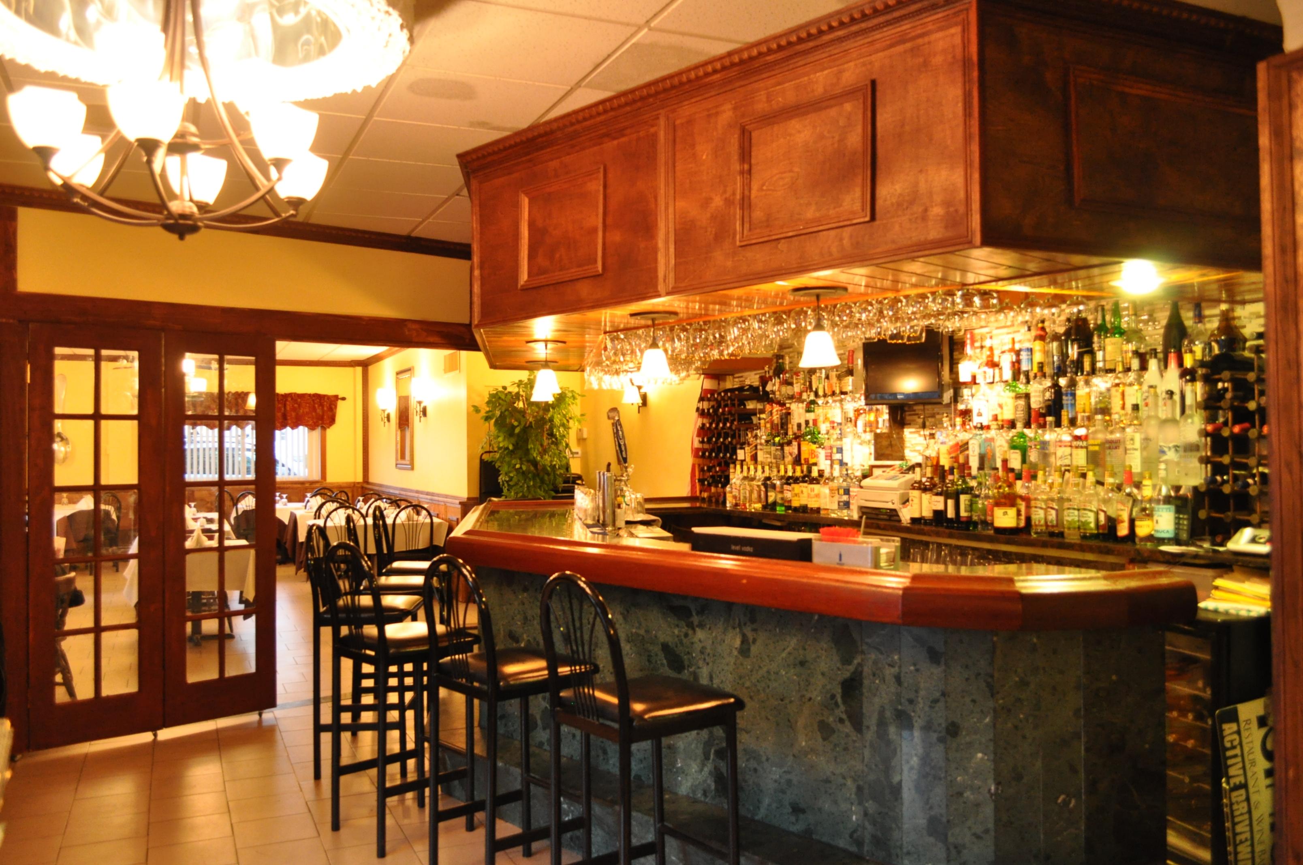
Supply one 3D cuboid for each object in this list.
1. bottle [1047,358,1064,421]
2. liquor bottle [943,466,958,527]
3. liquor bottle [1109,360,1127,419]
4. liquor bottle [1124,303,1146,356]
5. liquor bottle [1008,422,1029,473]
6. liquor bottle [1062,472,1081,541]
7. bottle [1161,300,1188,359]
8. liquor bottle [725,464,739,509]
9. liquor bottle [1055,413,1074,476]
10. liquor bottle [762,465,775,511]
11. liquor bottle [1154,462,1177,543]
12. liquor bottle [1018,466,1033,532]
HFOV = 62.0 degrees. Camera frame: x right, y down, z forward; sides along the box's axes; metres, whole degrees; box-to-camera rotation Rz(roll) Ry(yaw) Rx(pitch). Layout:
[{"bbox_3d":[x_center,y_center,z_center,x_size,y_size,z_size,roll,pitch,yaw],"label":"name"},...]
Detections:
[{"bbox_3d":[1.831,-0.171,4.917,0.083,0.300,0.083,0,-1,-45],"label":"bottle"},{"bbox_3d":[1.433,0.310,5.191,0.074,0.294,0.074,-1,-1,28],"label":"liquor bottle"},{"bbox_3d":[1.998,-0.169,4.651,0.078,0.286,0.078,0,-1,-41],"label":"liquor bottle"},{"bbox_3d":[2.127,-0.424,4.782,0.090,0.310,0.100,0,-1,-41],"label":"liquor bottle"},{"bbox_3d":[1.680,0.078,4.962,0.085,0.258,0.085,-1,-1,40],"label":"liquor bottle"},{"bbox_3d":[1.755,0.298,4.522,0.078,0.302,0.078,0,-1,-40],"label":"liquor bottle"},{"bbox_3d":[2.244,-0.445,4.652,0.107,0.345,0.107,0,-1,-41],"label":"bottle"},{"bbox_3d":[0.510,0.341,6.830,0.078,0.291,0.078,0,-1,0],"label":"liquor bottle"},{"bbox_3d":[1.889,0.048,4.950,0.082,0.302,0.082,0,-1,-38],"label":"liquor bottle"},{"bbox_3d":[0.713,0.324,6.601,0.080,0.300,0.080,-1,-1,0],"label":"liquor bottle"},{"bbox_3d":[2.057,0.280,4.344,0.086,0.328,0.086,0,-1,-40],"label":"liquor bottle"},{"bbox_3d":[1.688,0.302,4.907,0.074,0.301,0.074,0,-1,-40],"label":"liquor bottle"}]

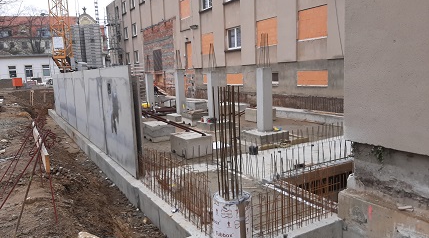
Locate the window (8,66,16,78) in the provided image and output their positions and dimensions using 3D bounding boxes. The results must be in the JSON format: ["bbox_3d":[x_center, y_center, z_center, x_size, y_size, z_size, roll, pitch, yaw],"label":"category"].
[{"bbox_3d":[-23.816,-5.482,38.000,0.870,1.360,0.130,-3,8,-3],"label":"window"}]

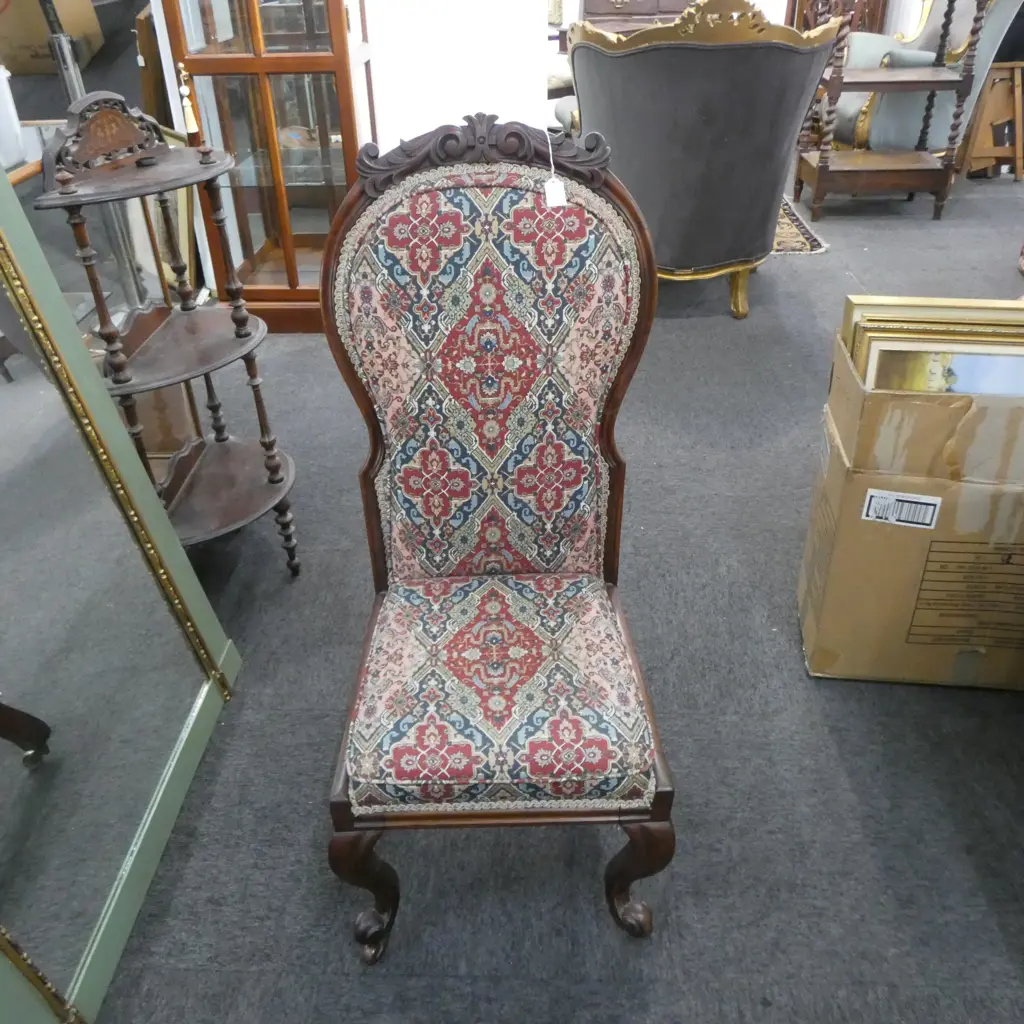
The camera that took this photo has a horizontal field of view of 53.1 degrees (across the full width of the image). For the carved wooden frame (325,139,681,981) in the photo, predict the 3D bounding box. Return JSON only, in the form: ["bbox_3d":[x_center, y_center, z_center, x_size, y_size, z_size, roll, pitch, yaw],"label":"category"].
[{"bbox_3d":[-0.022,0.058,1.481,0.493,1.068,0.649,-2,35,-1],"label":"carved wooden frame"}]

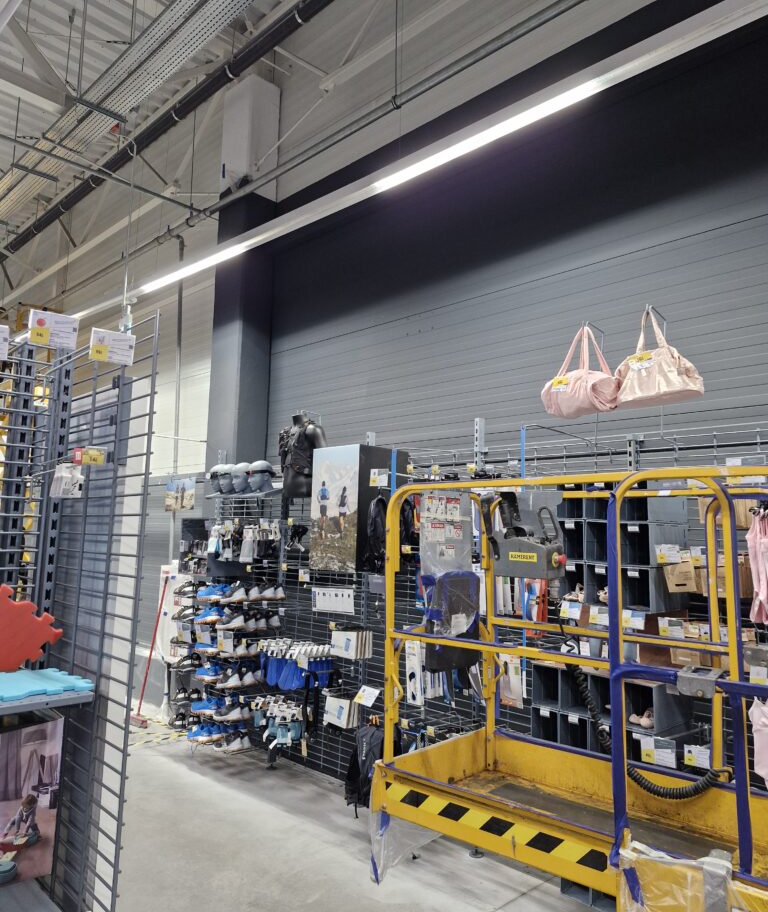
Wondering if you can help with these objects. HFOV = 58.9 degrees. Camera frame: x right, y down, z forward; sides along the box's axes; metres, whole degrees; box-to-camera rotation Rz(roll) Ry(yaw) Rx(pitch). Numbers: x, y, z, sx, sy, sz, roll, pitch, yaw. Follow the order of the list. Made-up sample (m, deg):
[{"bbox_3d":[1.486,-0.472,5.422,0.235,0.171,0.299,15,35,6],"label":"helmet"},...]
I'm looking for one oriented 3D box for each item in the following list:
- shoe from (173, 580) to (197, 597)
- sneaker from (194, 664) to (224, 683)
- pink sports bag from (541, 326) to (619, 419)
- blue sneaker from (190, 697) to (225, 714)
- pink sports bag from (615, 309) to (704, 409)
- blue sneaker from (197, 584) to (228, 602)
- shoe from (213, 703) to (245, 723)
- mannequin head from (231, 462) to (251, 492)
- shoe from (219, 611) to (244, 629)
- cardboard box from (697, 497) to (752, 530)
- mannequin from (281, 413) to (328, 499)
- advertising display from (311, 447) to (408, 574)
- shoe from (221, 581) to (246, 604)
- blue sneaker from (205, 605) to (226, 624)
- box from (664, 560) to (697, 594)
[{"bbox_3d":[-1.646,1.098,5.615,0.280,0.120,0.105,-5,-9,41],"label":"shoe"},{"bbox_3d":[-1.340,1.672,5.225,0.285,0.125,0.105,-5,-9,40],"label":"sneaker"},{"bbox_3d":[0.928,-0.400,3.222,0.210,0.415,0.330,7,-9,-40],"label":"pink sports bag"},{"bbox_3d":[-1.384,1.929,5.255,0.285,0.120,0.105,-15,-16,43],"label":"blue sneaker"},{"bbox_3d":[1.200,-0.433,2.964,0.170,0.410,0.370,7,-9,-40],"label":"pink sports bag"},{"bbox_3d":[-1.353,1.077,5.319,0.285,0.125,0.105,-5,-9,41],"label":"blue sneaker"},{"bbox_3d":[-1.144,1.883,5.006,0.290,0.130,0.105,-4,-9,38],"label":"shoe"},{"bbox_3d":[-1.216,0.192,5.923,0.165,0.270,0.220,-6,-11,44],"label":"mannequin head"},{"bbox_3d":[-1.062,1.142,4.752,0.265,0.115,0.100,-5,-9,43],"label":"shoe"},{"bbox_3d":[1.392,0.218,2.774,0.135,0.155,0.240,-5,-9,43],"label":"cardboard box"},{"bbox_3d":[-0.592,0.000,5.096,0.420,0.620,0.270,-5,-9,44],"label":"mannequin"},{"bbox_3d":[-0.166,0.372,4.675,0.460,0.820,0.470,-6,-11,44],"label":"advertising display"},{"bbox_3d":[-1.121,1.042,5.115,0.285,0.120,0.105,-16,-17,43],"label":"shoe"},{"bbox_3d":[-1.350,1.237,5.295,0.285,0.125,0.105,-4,-9,38],"label":"blue sneaker"},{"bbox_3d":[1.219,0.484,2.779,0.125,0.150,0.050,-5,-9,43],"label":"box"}]

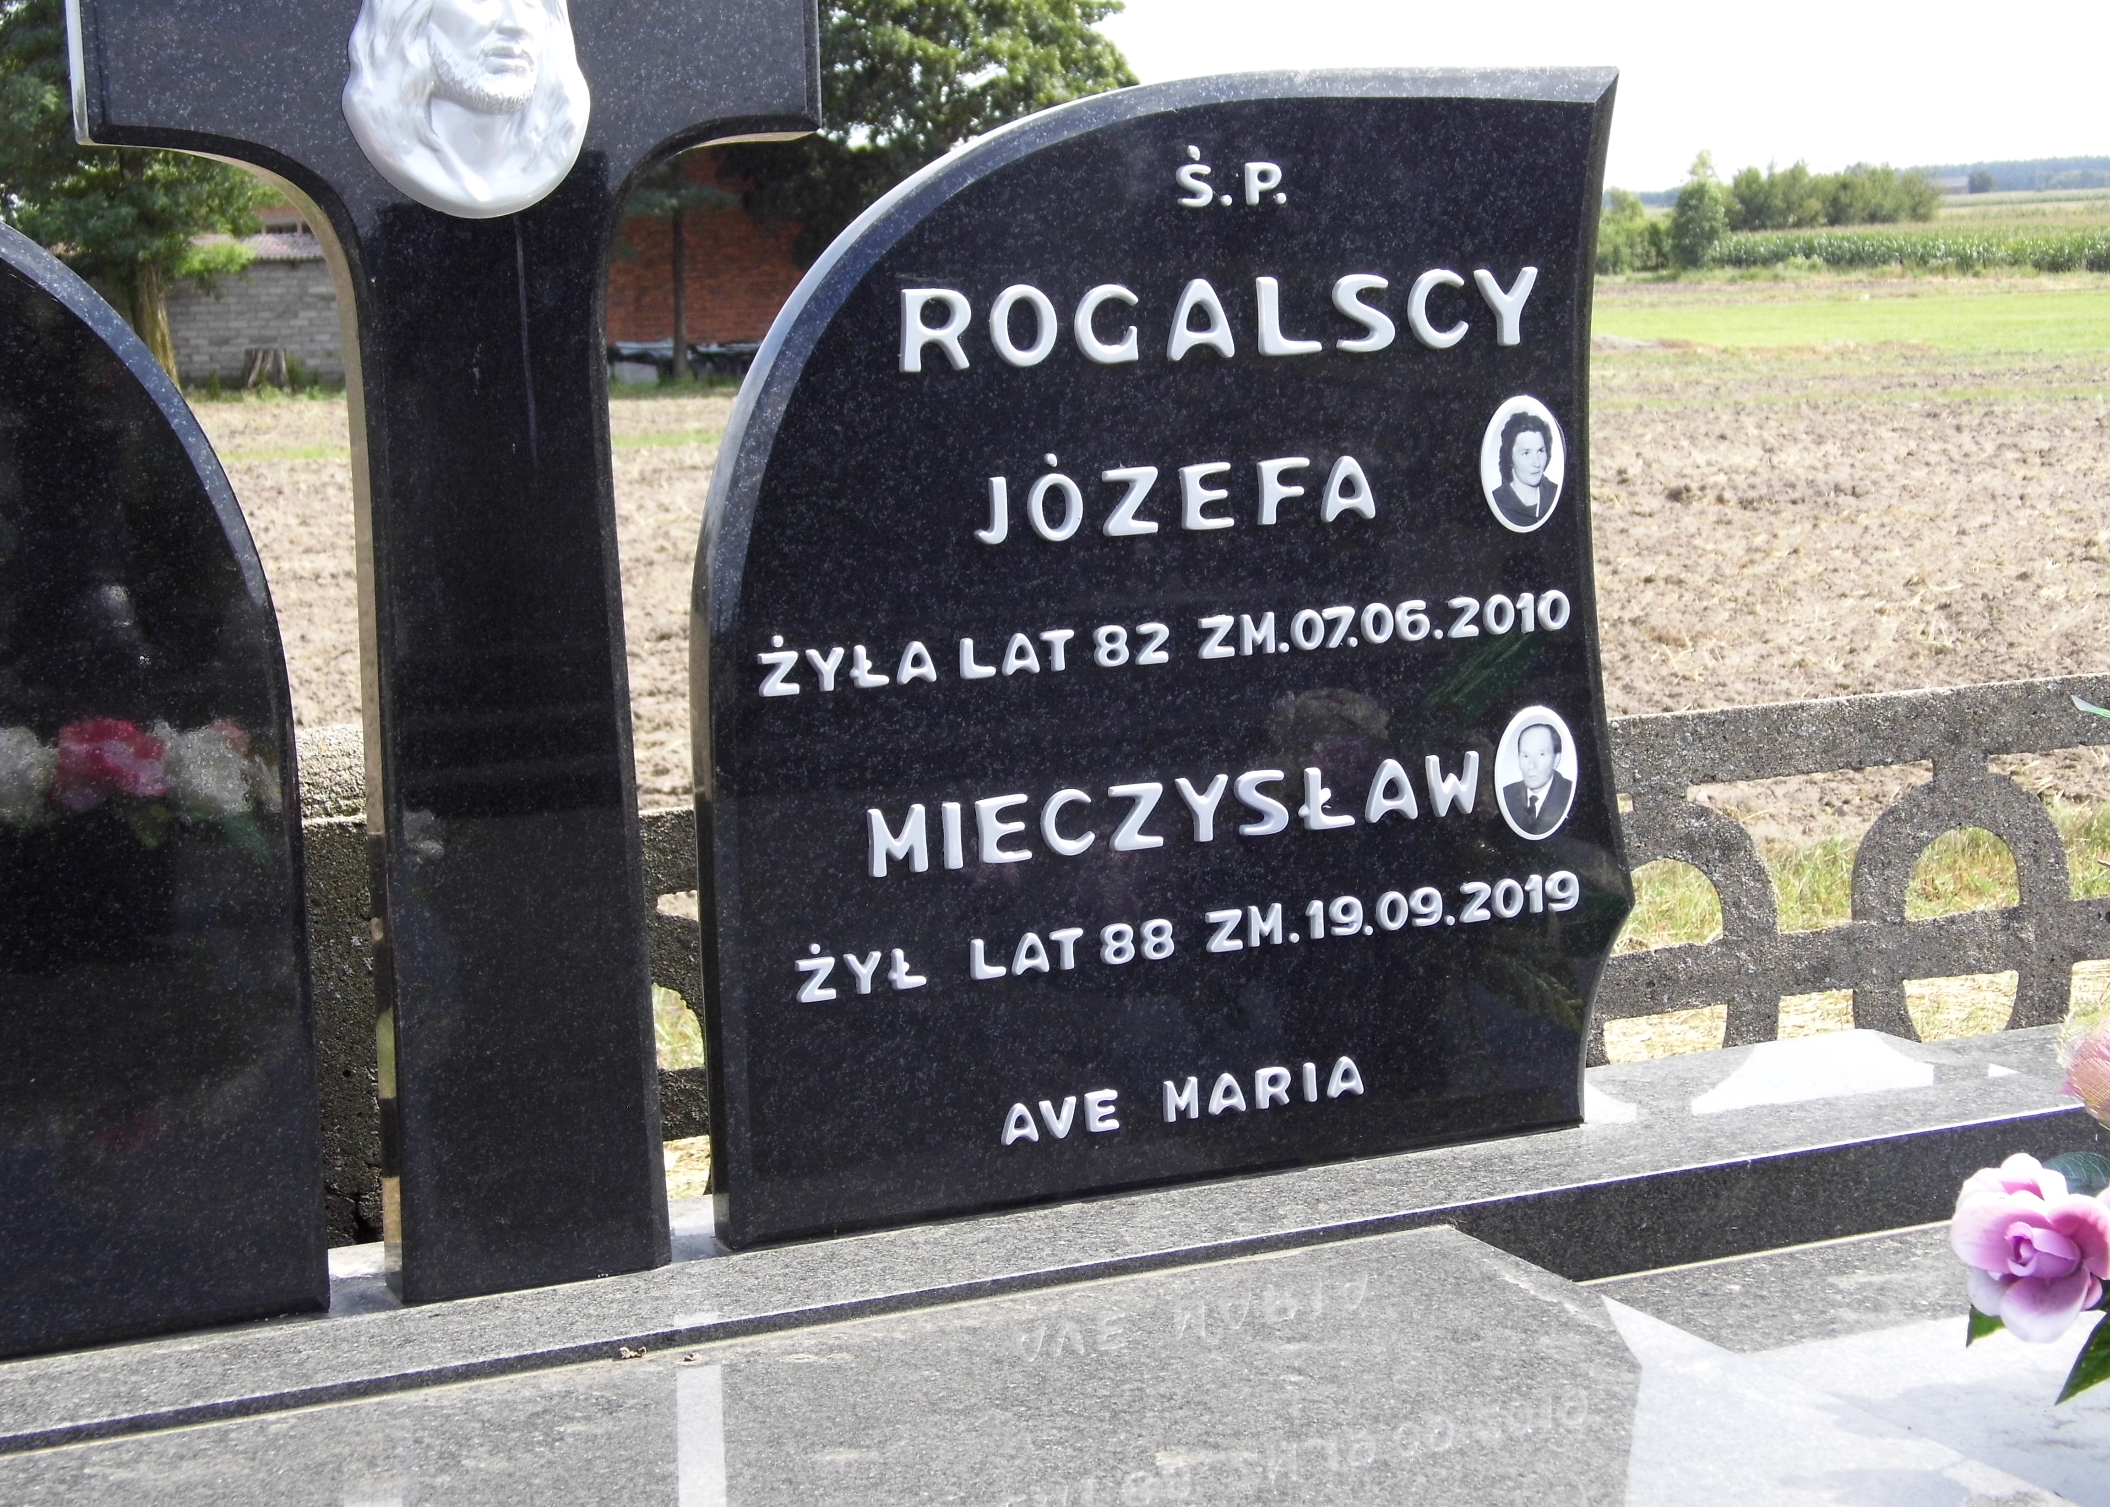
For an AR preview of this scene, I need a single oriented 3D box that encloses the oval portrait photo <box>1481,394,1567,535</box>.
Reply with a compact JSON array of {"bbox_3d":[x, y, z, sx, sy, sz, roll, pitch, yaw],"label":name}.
[{"bbox_3d":[0.372,-0.229,2.806,0.078,0.109,0.010,-5,9,-24],"label":"oval portrait photo"}]

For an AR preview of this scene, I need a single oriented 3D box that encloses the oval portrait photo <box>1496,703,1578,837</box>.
[{"bbox_3d":[0.388,0.016,2.845,0.078,0.109,0.010,-5,9,-24],"label":"oval portrait photo"}]

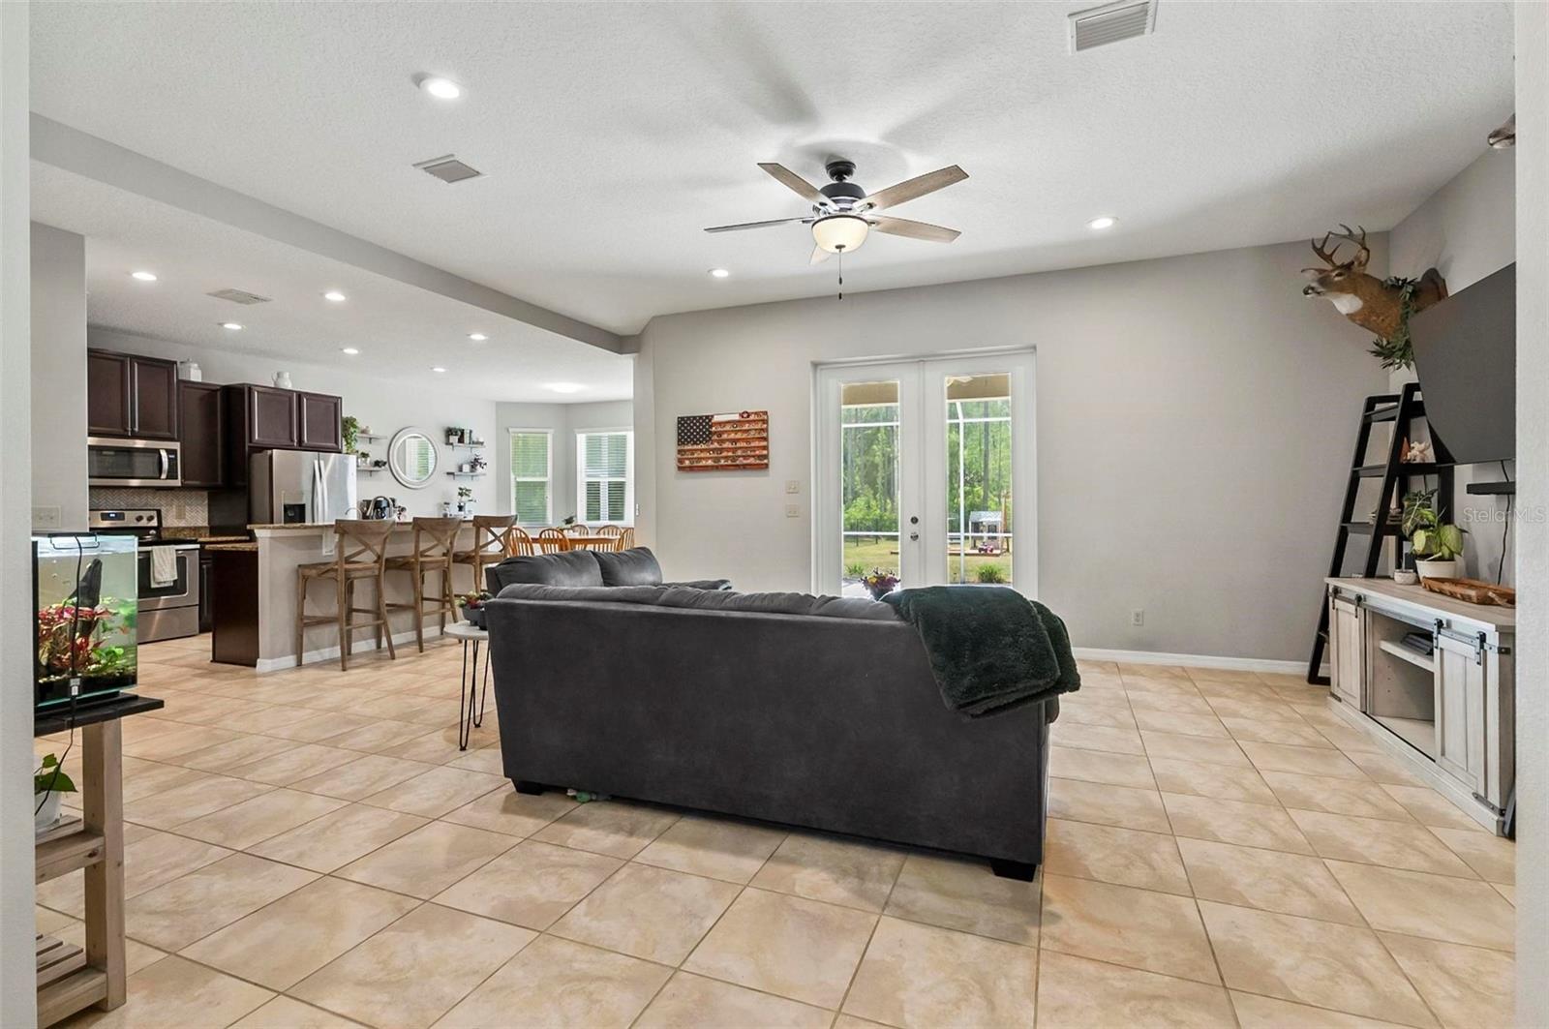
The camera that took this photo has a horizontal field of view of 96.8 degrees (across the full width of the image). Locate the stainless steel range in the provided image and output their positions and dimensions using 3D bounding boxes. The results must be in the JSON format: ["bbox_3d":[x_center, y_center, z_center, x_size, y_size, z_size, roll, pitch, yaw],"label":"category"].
[{"bbox_3d":[-6.150,0.602,6.609,0.700,1.220,0.762,0,0,22],"label":"stainless steel range"}]

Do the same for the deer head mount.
[{"bbox_3d":[3.533,-1.290,4.100,0.620,0.840,0.440,0,0,17],"label":"deer head mount"}]

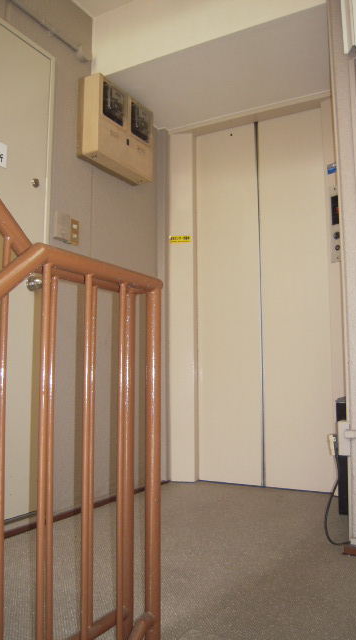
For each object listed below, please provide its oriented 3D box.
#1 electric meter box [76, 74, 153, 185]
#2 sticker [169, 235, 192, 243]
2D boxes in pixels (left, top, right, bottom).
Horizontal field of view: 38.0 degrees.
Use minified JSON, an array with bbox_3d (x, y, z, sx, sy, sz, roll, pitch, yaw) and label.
[{"bbox_3d":[-0.308,-0.966,2.683,0.130,0.400,0.455,-3,-6,31],"label":"electric meter box"},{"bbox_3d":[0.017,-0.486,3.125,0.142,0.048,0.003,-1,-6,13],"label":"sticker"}]

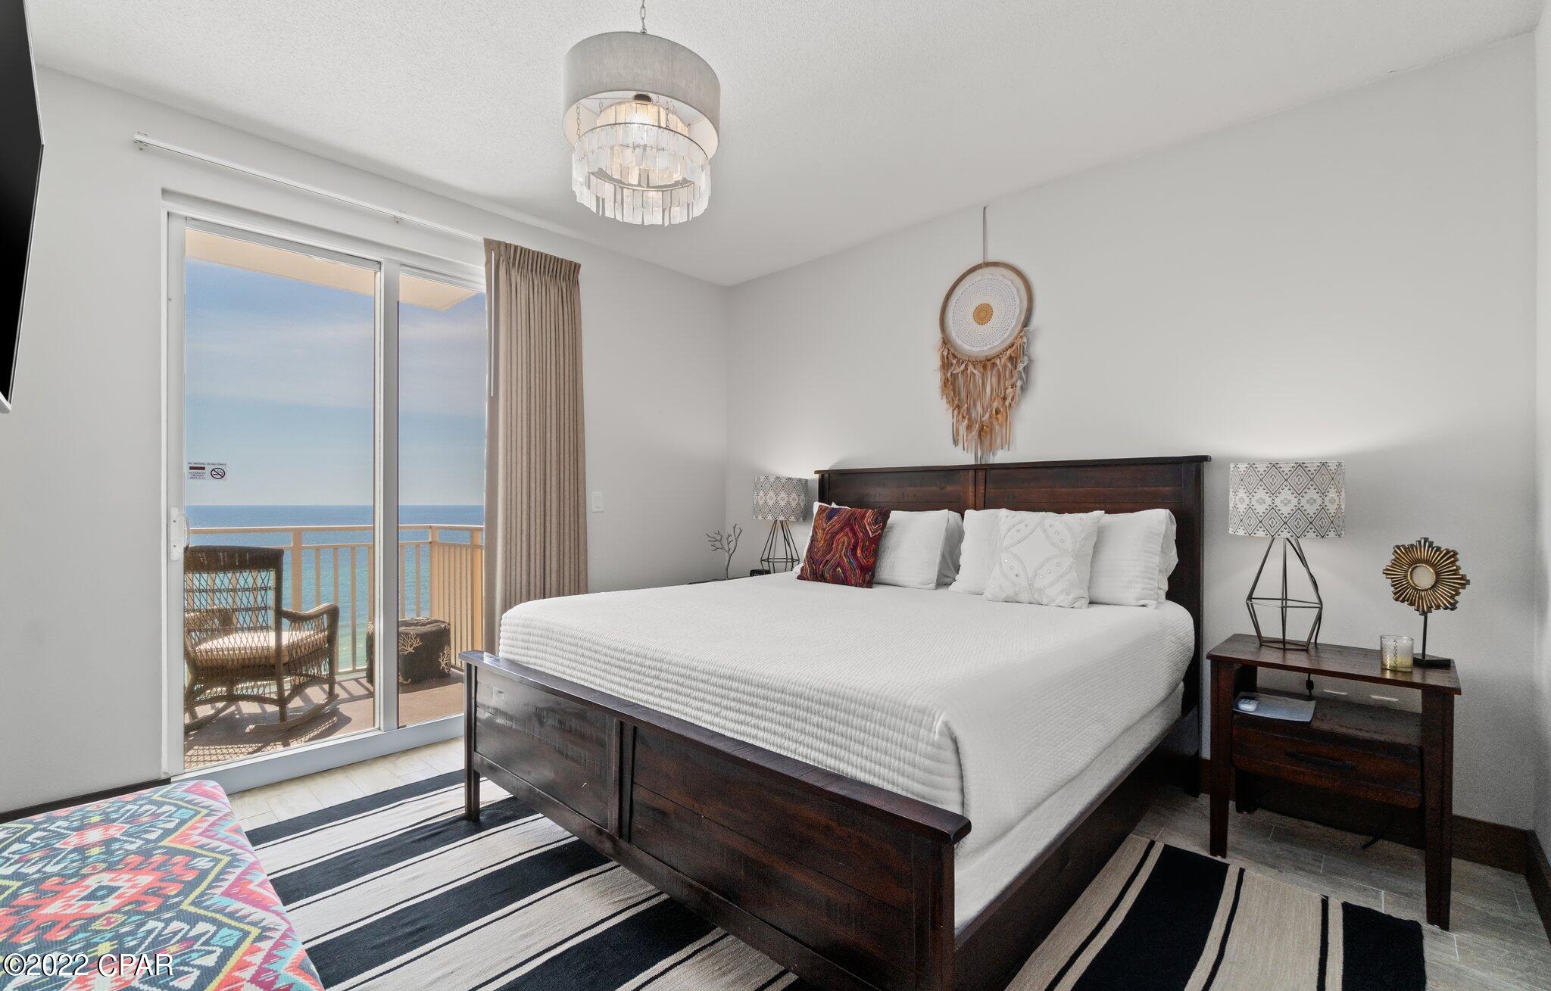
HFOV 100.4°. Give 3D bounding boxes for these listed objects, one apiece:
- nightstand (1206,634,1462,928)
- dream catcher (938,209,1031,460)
[{"bbox_3d":[1.878,0.896,2.196,0.600,0.690,0.490,0,0,43],"label":"nightstand"},{"bbox_3d":[1.067,-0.831,3.326,0.495,1.290,0.060,0,0,43],"label":"dream catcher"}]

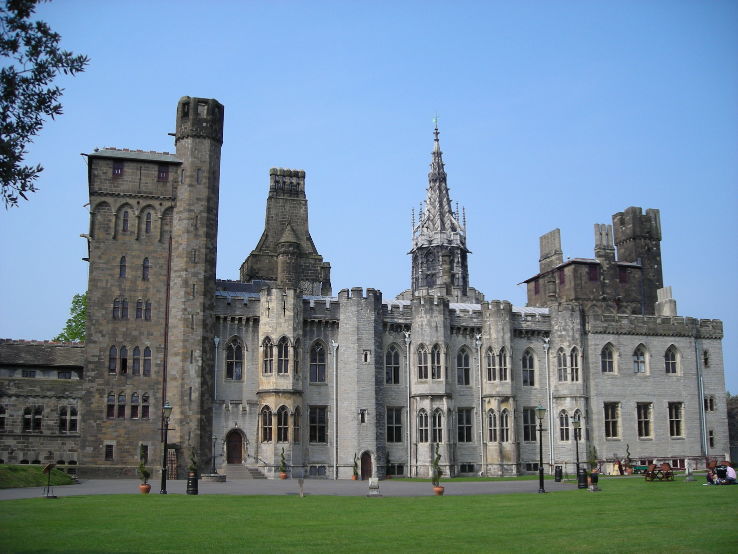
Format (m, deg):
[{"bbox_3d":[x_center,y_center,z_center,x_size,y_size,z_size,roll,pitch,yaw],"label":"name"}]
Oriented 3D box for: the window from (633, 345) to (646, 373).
[{"bbox_3d":[22.475,6.801,67.210,1.233,2.404,0.300,3,-11,-15],"label":"window"}]

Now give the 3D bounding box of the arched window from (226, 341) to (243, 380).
[{"bbox_3d":[-8.727,5.368,52.516,1.037,2.747,0.250,4,-12,-19],"label":"arched window"}]

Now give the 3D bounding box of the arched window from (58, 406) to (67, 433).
[{"bbox_3d":[-19.231,8.938,51.011,0.460,1.610,0.300,3,-12,-17],"label":"arched window"}]

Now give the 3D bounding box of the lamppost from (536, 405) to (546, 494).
[{"bbox_3d":[7.637,7.605,35.876,0.470,3.876,0.470,0,-11,0],"label":"lamppost"}]

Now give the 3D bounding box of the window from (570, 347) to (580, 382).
[{"bbox_3d":[16.388,6.965,64.509,0.916,2.858,0.300,4,-11,-18],"label":"window"}]

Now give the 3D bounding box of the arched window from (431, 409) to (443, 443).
[{"bbox_3d":[4.973,10.821,59.051,0.849,2.437,0.300,4,-11,-21],"label":"arched window"}]

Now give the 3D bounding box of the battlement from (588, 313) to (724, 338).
[{"bbox_3d":[22.766,3.940,64.238,12.520,1.553,0.900,4,-12,-19],"label":"battlement"}]

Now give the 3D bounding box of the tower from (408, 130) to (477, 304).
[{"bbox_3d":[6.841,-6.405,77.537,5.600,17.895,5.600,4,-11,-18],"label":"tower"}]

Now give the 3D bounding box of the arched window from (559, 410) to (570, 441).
[{"bbox_3d":[14.525,11.012,60.112,0.820,2.332,0.300,-6,-13,27],"label":"arched window"}]

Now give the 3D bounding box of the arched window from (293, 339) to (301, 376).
[{"bbox_3d":[-5.037,5.529,56.539,0.300,2.537,0.931,-5,-11,23],"label":"arched window"}]

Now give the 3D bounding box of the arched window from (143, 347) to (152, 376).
[{"bbox_3d":[-15.226,5.809,55.707,0.557,2.055,0.300,3,-11,-15],"label":"arched window"}]

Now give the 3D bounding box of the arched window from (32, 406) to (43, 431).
[{"bbox_3d":[-20.675,8.817,50.586,0.540,1.567,0.300,3,-12,-17],"label":"arched window"}]

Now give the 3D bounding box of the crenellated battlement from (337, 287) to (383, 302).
[{"bbox_3d":[-0.678,1.354,61.009,3.150,1.144,3.150,4,-11,-18],"label":"crenellated battlement"}]

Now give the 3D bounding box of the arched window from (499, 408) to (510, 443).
[{"bbox_3d":[10.281,11.205,61.148,0.910,2.523,0.300,4,-11,-21],"label":"arched window"}]

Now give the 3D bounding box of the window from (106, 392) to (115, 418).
[{"bbox_3d":[-16.432,8.163,51.616,0.485,1.717,0.300,3,-12,-17],"label":"window"}]

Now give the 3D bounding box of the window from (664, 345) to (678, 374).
[{"bbox_3d":[25.387,6.903,68.013,1.263,2.475,0.300,3,-11,-15],"label":"window"}]

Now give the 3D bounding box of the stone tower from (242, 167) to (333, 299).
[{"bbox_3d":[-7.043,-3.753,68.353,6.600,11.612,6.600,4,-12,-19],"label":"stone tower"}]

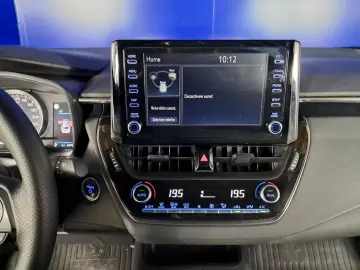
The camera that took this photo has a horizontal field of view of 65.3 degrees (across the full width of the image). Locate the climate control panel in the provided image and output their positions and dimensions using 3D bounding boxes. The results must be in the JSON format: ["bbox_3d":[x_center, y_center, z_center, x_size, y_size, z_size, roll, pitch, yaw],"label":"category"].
[{"bbox_3d":[0.034,0.100,0.428,0.250,0.061,0.030,0,-6,0],"label":"climate control panel"}]

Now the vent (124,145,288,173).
[{"bbox_3d":[0.043,0.038,0.450,0.259,0.045,0.040,0,-2,0],"label":"vent"}]

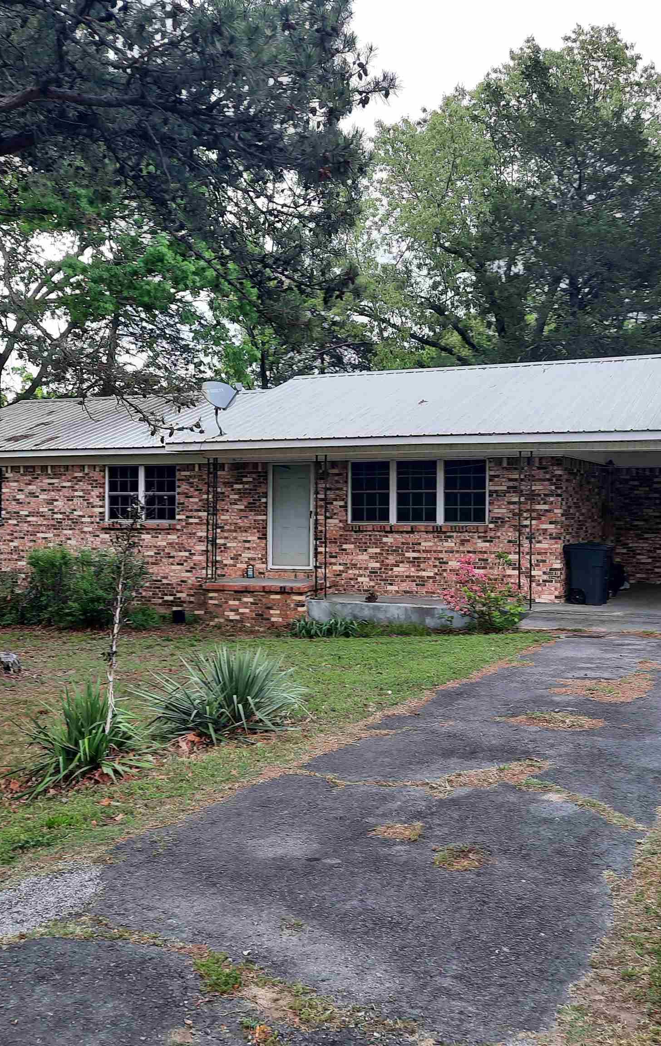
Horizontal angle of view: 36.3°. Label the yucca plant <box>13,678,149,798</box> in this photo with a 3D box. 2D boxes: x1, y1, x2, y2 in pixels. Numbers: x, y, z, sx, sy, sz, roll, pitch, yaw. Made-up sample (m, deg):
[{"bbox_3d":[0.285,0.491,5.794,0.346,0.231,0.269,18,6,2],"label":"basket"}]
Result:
[{"bbox_3d":[-1.883,1.591,7.600,0.980,0.700,0.960,0,1,0],"label":"yucca plant"}]

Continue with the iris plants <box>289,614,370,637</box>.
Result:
[{"bbox_3d":[-0.030,1.680,16.350,1.150,0.350,0.600,1,1,26],"label":"iris plants"}]

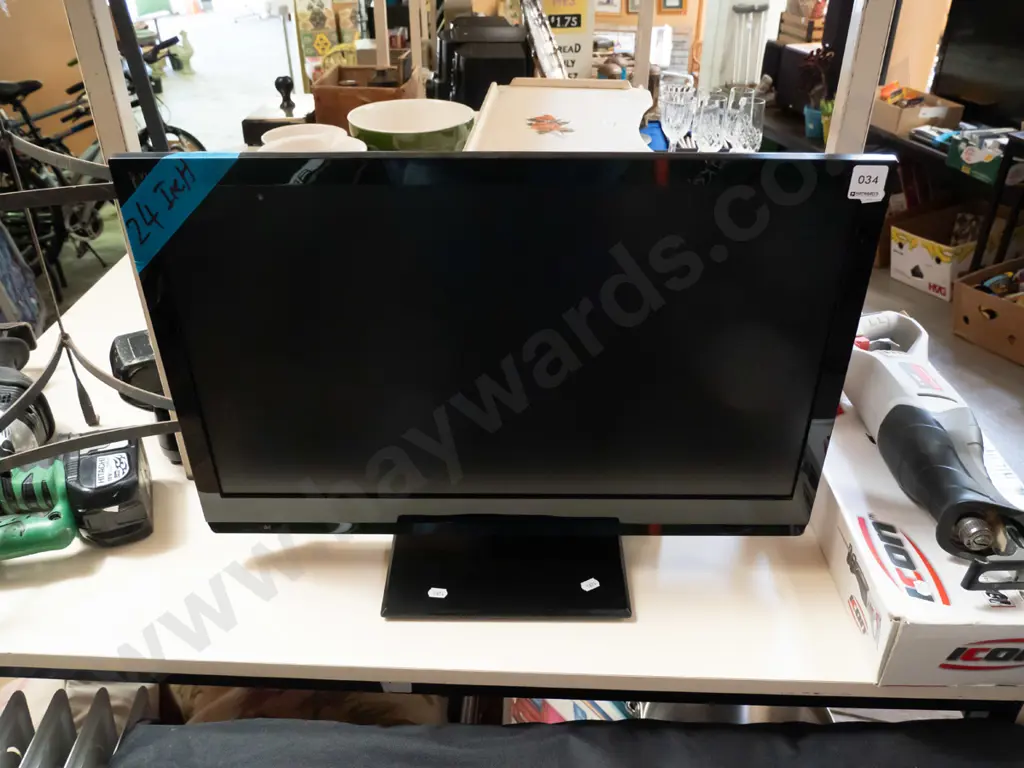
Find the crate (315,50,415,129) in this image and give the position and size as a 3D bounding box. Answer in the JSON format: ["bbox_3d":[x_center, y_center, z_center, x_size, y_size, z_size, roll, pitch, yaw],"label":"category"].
[{"bbox_3d":[-0.357,-0.708,2.095,0.210,0.134,0.251,2,32,3],"label":"crate"}]

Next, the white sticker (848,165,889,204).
[{"bbox_3d":[0.260,-0.145,0.604,0.026,0.029,0.001,0,32,1],"label":"white sticker"}]

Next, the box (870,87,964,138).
[{"bbox_3d":[1.769,-1.253,3.787,0.288,0.114,0.438,-6,31,-9],"label":"box"}]

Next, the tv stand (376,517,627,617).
[{"bbox_3d":[-0.004,0.147,0.810,0.228,0.055,0.165,0,32,1],"label":"tv stand"}]

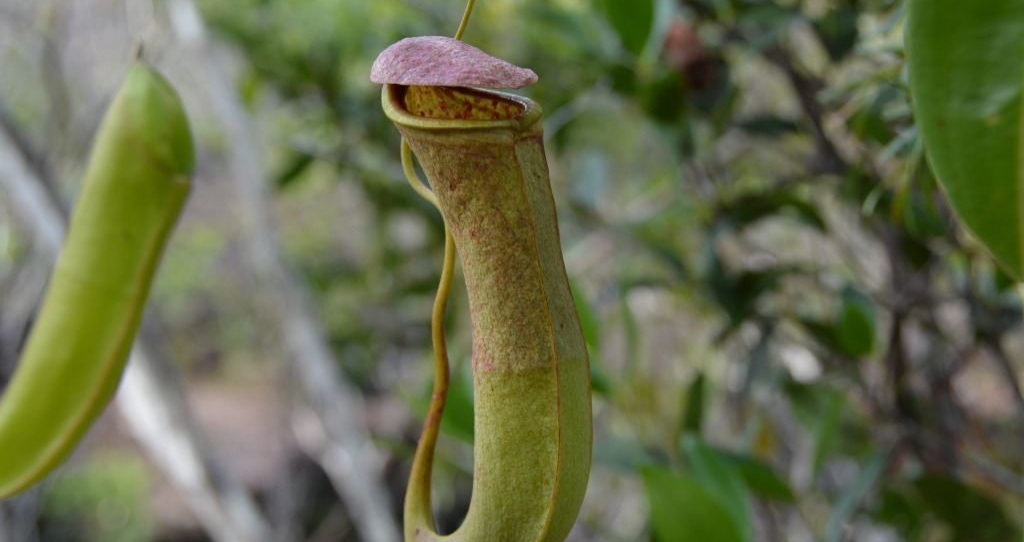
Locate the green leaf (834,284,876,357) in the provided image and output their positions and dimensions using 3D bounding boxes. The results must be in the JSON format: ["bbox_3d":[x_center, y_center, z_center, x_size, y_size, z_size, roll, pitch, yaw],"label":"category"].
[{"bbox_3d":[0.205,0.029,1.120,0.023,0.046,0.014,-19,-12,9],"label":"green leaf"}]

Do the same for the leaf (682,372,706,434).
[{"bbox_3d":[0.101,0.073,1.040,0.011,0.036,0.014,9,-13,6],"label":"leaf"}]

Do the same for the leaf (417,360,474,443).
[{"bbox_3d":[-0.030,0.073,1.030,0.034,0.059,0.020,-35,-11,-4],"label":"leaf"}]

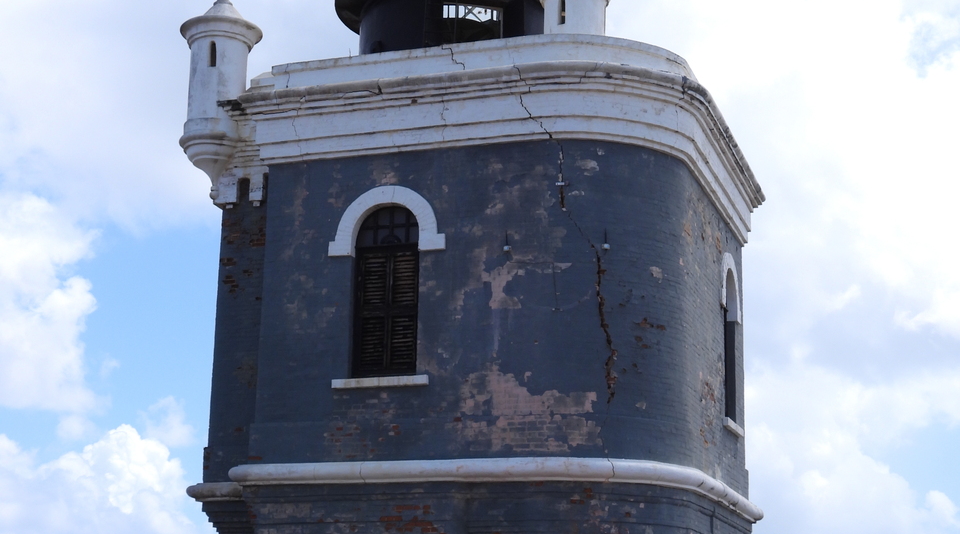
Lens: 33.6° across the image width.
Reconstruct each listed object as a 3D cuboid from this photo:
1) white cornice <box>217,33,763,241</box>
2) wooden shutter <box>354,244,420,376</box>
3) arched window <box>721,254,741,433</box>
[{"bbox_3d":[0.218,-1.319,23.604,7.323,1.484,7.422,-4,-15,19],"label":"white cornice"},{"bbox_3d":[-1.194,0.555,20.049,0.891,1.702,0.079,-4,-15,19],"label":"wooden shutter"},{"bbox_3d":[3.578,1.080,23.024,0.218,2.553,1.484,-4,-15,19],"label":"arched window"}]

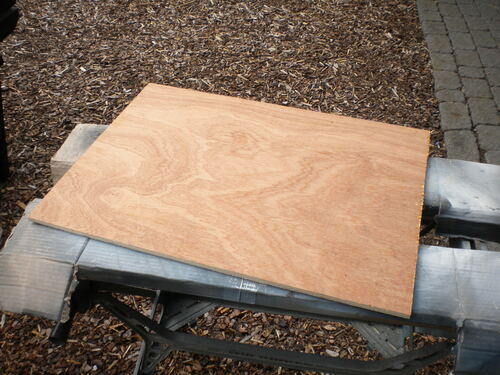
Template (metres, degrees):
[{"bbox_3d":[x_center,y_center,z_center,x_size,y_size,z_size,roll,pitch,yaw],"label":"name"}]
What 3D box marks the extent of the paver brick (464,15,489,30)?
[{"bbox_3d":[1.519,-1.085,3.419,0.134,0.060,0.223,4,43,8],"label":"paver brick"}]

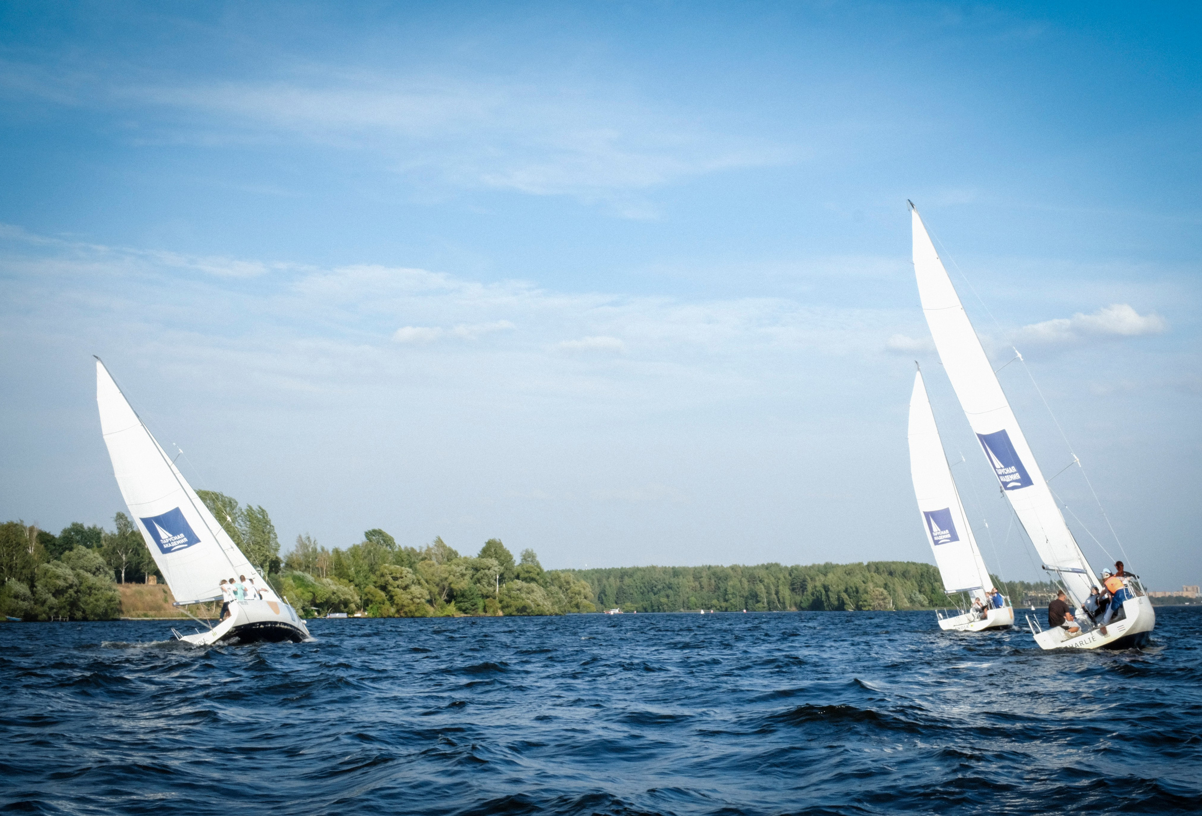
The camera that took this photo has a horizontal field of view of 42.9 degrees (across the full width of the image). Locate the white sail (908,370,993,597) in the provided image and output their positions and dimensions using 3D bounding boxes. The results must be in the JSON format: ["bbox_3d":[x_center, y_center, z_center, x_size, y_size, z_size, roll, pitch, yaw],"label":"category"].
[{"bbox_3d":[14.800,3.253,69.488,0.750,10.500,3.900,-24,-15,39],"label":"white sail"}]

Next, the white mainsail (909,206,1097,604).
[{"bbox_3d":[9.033,-0.657,38.005,0.750,10.500,3.900,-31,-18,30],"label":"white mainsail"}]

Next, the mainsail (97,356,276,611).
[{"bbox_3d":[-16.140,2.504,52.687,0.750,10.500,3.900,-42,-15,22],"label":"mainsail"}]

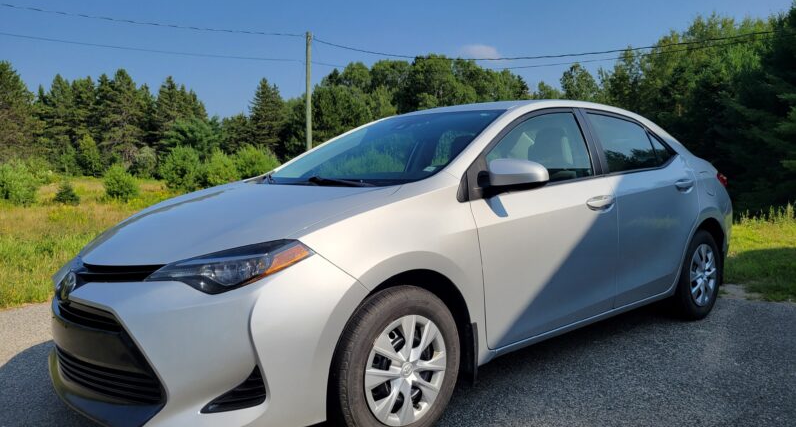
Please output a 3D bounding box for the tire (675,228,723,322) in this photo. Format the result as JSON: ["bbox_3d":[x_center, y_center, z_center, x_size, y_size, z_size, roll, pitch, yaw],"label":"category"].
[{"bbox_3d":[2.011,0.412,4.136,0.634,0.634,0.210,-5,5,-41],"label":"tire"}]

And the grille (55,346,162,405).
[{"bbox_3d":[-1.176,0.558,2.322,0.180,0.160,1.000,-5,8,-41],"label":"grille"}]

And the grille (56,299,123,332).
[{"bbox_3d":[-1.230,0.356,2.321,0.110,0.095,0.760,-5,5,-41],"label":"grille"}]

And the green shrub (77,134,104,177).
[{"bbox_3d":[-22.115,-4.171,43.000,2.000,3.100,2.000,-3,4,-27],"label":"green shrub"}]

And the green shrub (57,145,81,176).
[{"bbox_3d":[-22.046,-3.467,39.906,1.610,2.130,1.530,0,5,0],"label":"green shrub"}]

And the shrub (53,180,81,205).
[{"bbox_3d":[-8.292,-0.537,14.972,0.650,0.630,0.620,0,5,0],"label":"shrub"}]

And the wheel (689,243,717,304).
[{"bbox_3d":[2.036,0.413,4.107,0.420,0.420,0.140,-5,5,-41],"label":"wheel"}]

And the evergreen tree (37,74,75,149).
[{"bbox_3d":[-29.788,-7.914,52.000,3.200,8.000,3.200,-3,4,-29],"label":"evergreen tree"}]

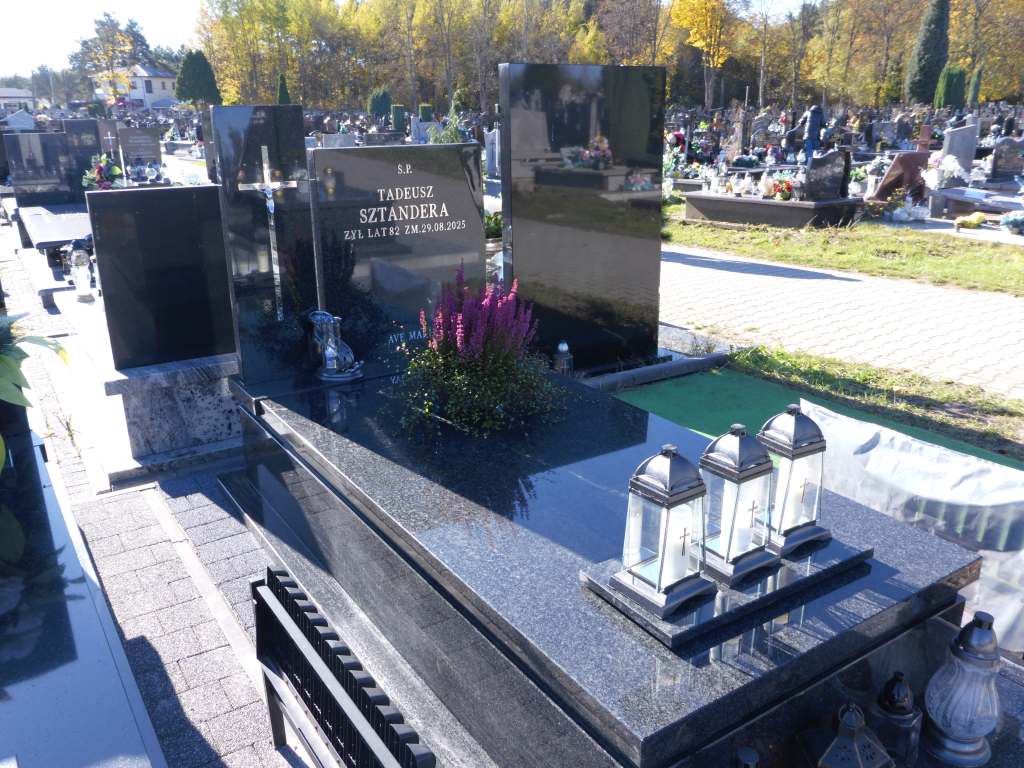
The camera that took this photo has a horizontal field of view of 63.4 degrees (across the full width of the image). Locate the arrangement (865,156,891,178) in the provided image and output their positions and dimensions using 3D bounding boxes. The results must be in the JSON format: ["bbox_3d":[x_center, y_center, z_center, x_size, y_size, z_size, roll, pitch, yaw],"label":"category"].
[{"bbox_3d":[4.854,-2.875,11.000,0.280,0.270,0.260,-14,23,-35],"label":"arrangement"}]

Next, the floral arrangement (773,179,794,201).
[{"bbox_3d":[3.442,-2.466,10.500,0.280,0.280,0.270,-12,22,-32],"label":"floral arrangement"}]

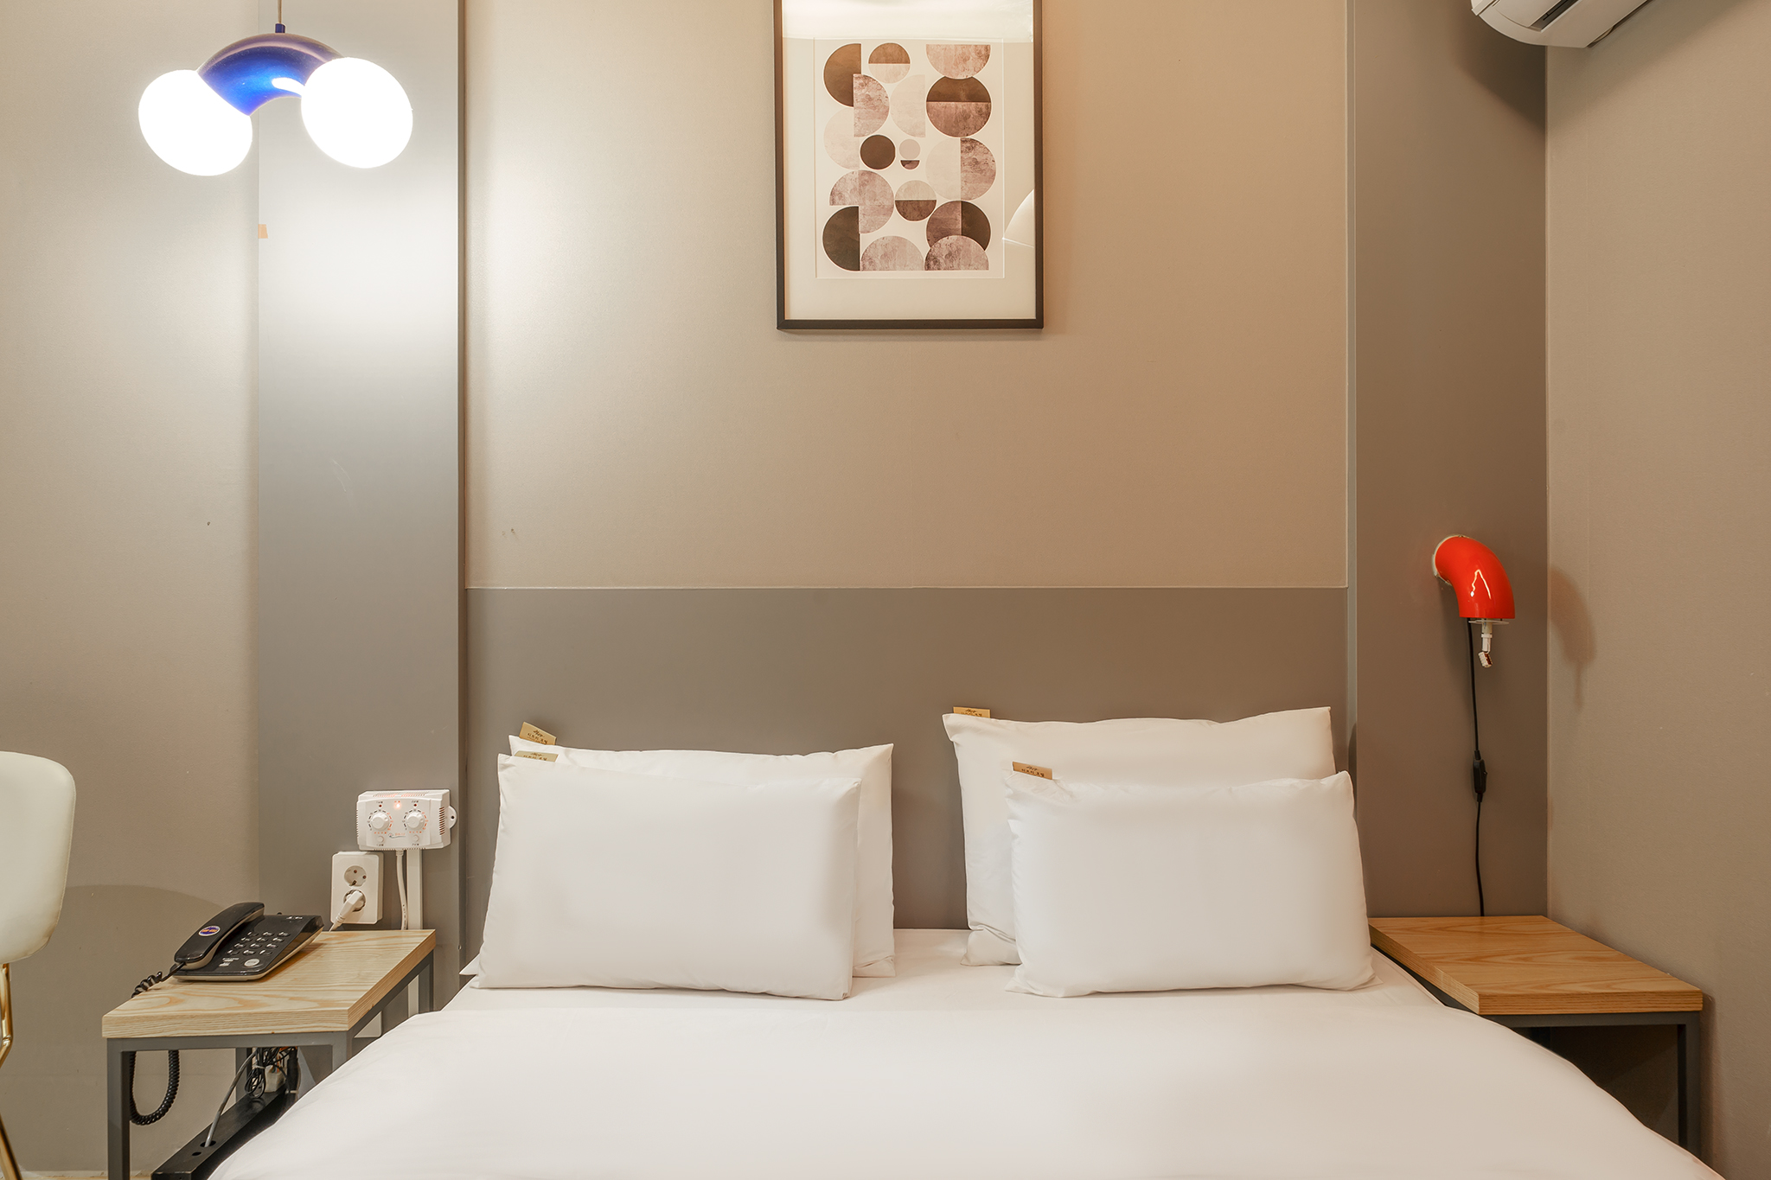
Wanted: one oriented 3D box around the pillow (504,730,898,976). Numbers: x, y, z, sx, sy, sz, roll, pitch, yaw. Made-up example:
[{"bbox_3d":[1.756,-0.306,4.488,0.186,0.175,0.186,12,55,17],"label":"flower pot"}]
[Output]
[{"bbox_3d":[-0.325,0.439,1.965,0.685,0.410,0.140,0,-25,1],"label":"pillow"}]

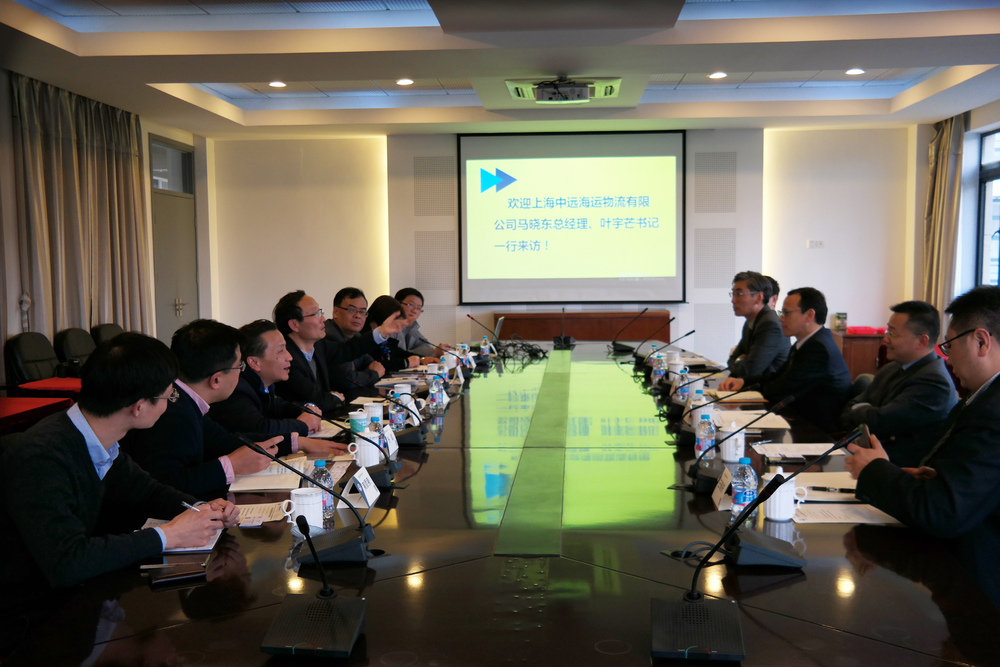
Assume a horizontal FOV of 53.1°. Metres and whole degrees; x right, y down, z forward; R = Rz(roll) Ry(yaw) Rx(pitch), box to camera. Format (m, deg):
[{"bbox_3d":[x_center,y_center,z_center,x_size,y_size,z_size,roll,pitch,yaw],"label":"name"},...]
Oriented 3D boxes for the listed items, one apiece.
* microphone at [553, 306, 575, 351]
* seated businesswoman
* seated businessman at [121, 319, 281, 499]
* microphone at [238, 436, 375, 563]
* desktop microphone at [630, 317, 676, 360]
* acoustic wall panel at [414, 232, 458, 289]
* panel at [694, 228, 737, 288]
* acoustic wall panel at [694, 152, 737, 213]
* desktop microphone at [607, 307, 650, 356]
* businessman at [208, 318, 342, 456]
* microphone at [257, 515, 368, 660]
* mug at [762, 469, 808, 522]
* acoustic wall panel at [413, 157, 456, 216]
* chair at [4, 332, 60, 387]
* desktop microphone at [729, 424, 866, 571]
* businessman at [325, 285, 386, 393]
[{"bbox_3d":[0.548,-0.051,8.350,0.150,0.305,0.310,0,4,4],"label":"microphone"},{"bbox_3d":[-0.747,0.360,6.516,0.660,1.210,0.470,1,4,19],"label":"seated businesswoman"},{"bbox_3d":[-0.975,0.598,2.950,0.740,1.270,0.580,-1,4,-8],"label":"seated businessman"},{"bbox_3d":[-0.428,0.368,2.253,0.304,0.281,0.150,-1,4,-5],"label":"microphone"},{"bbox_3d":[0.997,0.050,6.471,0.280,0.307,0.150,-1,4,-5],"label":"desktop microphone"},{"bbox_3d":[-0.704,-0.790,10.882,0.437,0.636,0.030,0,4,4],"label":"acoustic wall panel"},{"bbox_3d":[2.296,-0.797,10.654,0.437,0.636,0.030,0,4,4],"label":"panel"},{"bbox_3d":[2.290,-1.595,10.599,0.437,0.636,0.030,0,4,4],"label":"acoustic wall panel"},{"bbox_3d":[0.999,-0.031,7.800,0.290,0.330,0.150,0,4,4],"label":"desktop microphone"},{"bbox_3d":[-1.030,0.563,3.850,0.730,1.220,0.580,0,4,4],"label":"businessman"},{"bbox_3d":[-0.326,0.407,1.681,0.150,0.281,0.307,0,4,6],"label":"microphone"},{"bbox_3d":[0.737,0.410,2.579,0.115,0.132,0.087,0,4,4],"label":"mug"},{"bbox_3d":[-0.710,-1.588,10.827,0.437,0.636,0.030,0,4,4],"label":"acoustic wall panel"},{"bbox_3d":[-2.724,0.517,6.200,0.620,1.030,0.560,0,4,9],"label":"chair"},{"bbox_3d":[0.675,0.359,2.290,0.315,0.300,0.155,0,4,4],"label":"desktop microphone"},{"bbox_3d":[-0.918,0.412,5.400,0.700,1.310,0.560,0,4,14],"label":"businessman"}]

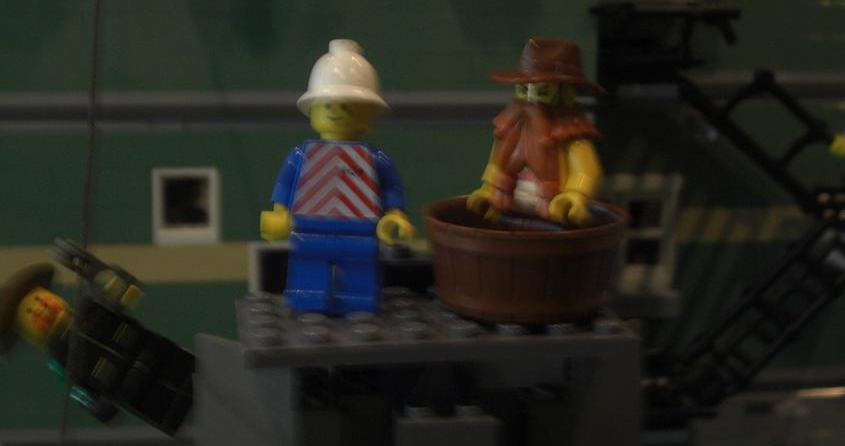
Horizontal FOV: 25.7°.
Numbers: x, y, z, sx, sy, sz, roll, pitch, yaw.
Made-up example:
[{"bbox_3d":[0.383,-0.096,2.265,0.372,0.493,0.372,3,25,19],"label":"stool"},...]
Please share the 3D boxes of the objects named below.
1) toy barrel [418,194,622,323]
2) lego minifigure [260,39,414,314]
[{"bbox_3d":[0.017,0.006,0.316,0.034,0.015,0.034,0,12,0],"label":"toy barrel"},{"bbox_3d":[-0.014,-0.008,0.310,0.025,0.045,0.017,1,12,5],"label":"lego minifigure"}]

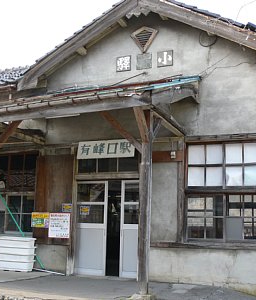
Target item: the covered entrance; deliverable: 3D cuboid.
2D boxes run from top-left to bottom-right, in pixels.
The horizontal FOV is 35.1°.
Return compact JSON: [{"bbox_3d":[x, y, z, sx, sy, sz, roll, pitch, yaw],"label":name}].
[{"bbox_3d":[-0.523,1.810,9.449,1.611,2.226,0.150,-2,-10,20],"label":"covered entrance"}]

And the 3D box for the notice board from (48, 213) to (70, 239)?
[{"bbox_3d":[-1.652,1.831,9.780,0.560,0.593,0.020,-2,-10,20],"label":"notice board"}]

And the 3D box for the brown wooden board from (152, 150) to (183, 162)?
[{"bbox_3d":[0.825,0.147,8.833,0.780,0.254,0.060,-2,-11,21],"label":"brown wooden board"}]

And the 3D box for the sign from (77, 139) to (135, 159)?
[{"bbox_3d":[-0.516,-0.012,9.606,1.471,0.426,0.040,-2,-15,20],"label":"sign"}]

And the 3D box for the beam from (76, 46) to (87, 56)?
[{"bbox_3d":[-1.157,-2.447,9.945,0.160,0.160,0.300,-2,-11,21],"label":"beam"}]

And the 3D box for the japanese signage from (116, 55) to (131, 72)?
[{"bbox_3d":[-0.096,-2.101,9.904,0.380,0.384,0.040,-2,-10,20],"label":"japanese signage"}]

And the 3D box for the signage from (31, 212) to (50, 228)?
[{"bbox_3d":[-2.083,1.690,9.692,0.508,0.377,0.020,-2,-11,21],"label":"signage"}]

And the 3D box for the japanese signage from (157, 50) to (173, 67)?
[{"bbox_3d":[0.845,-2.082,9.238,0.379,0.370,0.040,-2,-11,21],"label":"japanese signage"}]

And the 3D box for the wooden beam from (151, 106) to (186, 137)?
[{"bbox_3d":[0.813,-0.542,7.952,0.140,0.160,1.901,-2,-11,21],"label":"wooden beam"}]

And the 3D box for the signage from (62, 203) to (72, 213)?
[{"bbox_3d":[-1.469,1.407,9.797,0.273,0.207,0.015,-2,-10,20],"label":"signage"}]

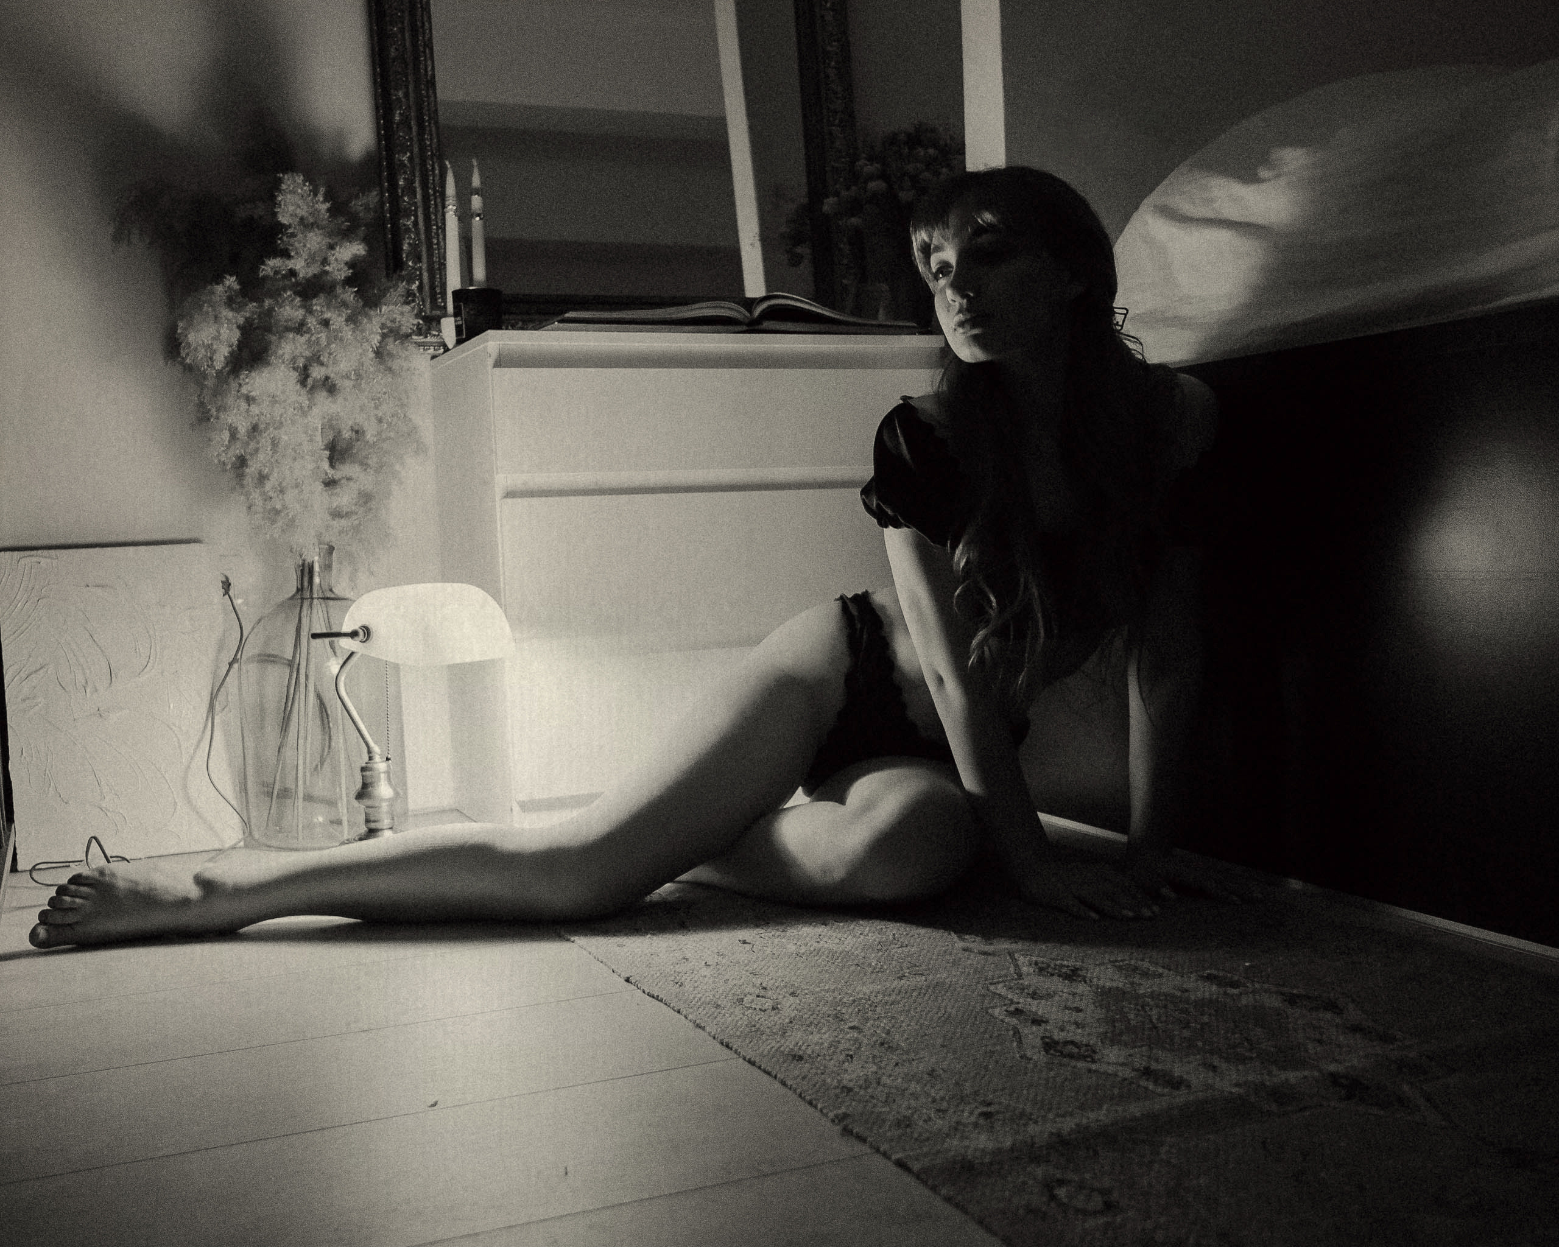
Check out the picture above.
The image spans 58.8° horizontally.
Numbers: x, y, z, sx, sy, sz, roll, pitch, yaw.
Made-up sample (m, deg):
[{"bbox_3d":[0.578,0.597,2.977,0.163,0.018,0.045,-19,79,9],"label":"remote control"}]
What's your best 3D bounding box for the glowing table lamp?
[{"bbox_3d":[-0.546,0.137,1.987,0.230,0.385,0.245,-6,6,-34],"label":"glowing table lamp"}]

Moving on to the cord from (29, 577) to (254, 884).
[{"bbox_3d":[-0.921,0.143,1.971,0.310,0.410,0.160,-4,5,-19],"label":"cord"}]

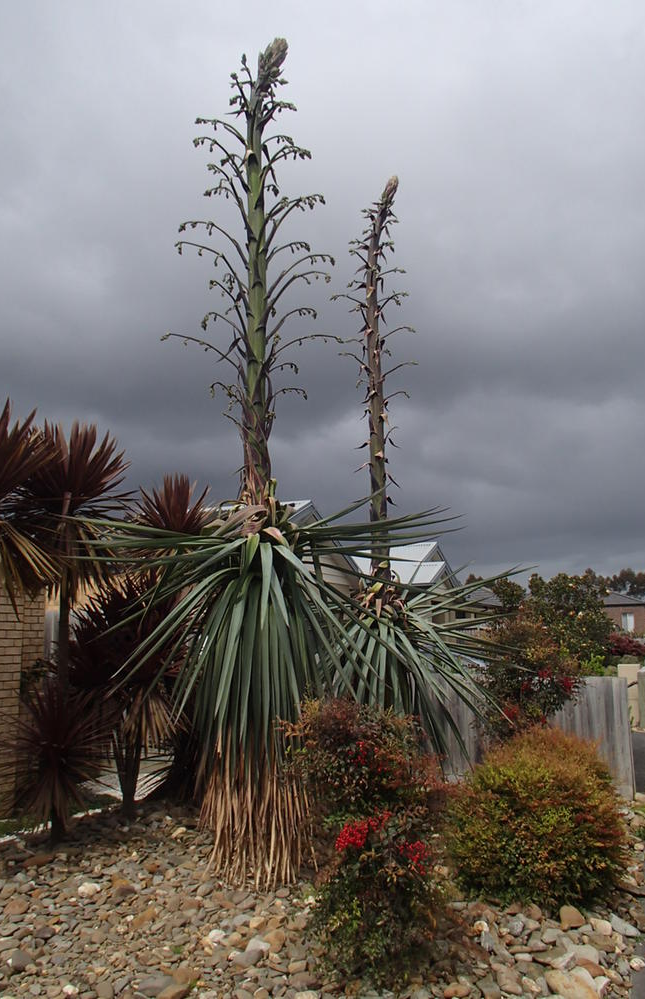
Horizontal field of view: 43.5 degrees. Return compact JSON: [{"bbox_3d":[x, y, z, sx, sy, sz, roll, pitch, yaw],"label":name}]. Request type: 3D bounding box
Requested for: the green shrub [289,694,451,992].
[{"bbox_3d":[0.245,1.677,4.094,0.820,1.230,0.750,0,-9,0],"label":"green shrub"}]

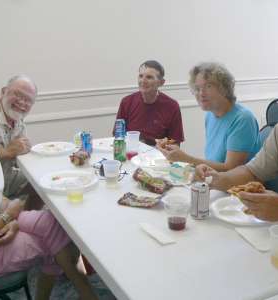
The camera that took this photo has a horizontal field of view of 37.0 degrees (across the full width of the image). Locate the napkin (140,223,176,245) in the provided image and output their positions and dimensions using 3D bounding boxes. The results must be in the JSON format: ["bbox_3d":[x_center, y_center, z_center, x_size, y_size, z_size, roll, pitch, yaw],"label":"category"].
[{"bbox_3d":[0.069,0.276,1.431,0.062,0.011,0.185,-7,16,-23],"label":"napkin"}]

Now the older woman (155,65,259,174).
[{"bbox_3d":[0.396,0.180,2.189,0.740,1.250,0.540,-11,18,-34],"label":"older woman"}]

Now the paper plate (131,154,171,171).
[{"bbox_3d":[0.093,0.070,2.189,0.262,0.022,0.262,-1,15,0],"label":"paper plate"}]

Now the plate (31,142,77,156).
[{"bbox_3d":[-0.520,-0.004,2.543,0.268,0.022,0.268,0,14,0],"label":"plate"}]

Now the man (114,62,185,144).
[{"bbox_3d":[0.092,0.022,2.844,0.500,1.230,0.720,-2,15,-6],"label":"man"}]

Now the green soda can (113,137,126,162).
[{"bbox_3d":[-0.105,-0.002,2.327,0.066,0.122,0.066,0,14,0],"label":"green soda can"}]

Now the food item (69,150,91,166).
[{"bbox_3d":[-0.323,0.041,2.246,0.110,0.060,0.090,-1,15,0],"label":"food item"}]

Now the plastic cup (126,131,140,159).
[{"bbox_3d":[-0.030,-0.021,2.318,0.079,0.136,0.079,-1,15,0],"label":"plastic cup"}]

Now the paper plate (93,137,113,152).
[{"bbox_3d":[-0.165,-0.034,2.669,0.265,0.020,0.265,0,14,0],"label":"paper plate"}]

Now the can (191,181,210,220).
[{"bbox_3d":[0.227,0.189,1.552,0.066,0.122,0.066,0,14,0],"label":"can"}]

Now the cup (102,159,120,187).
[{"bbox_3d":[-0.127,0.110,1.896,0.087,0.110,0.087,0,14,0],"label":"cup"}]

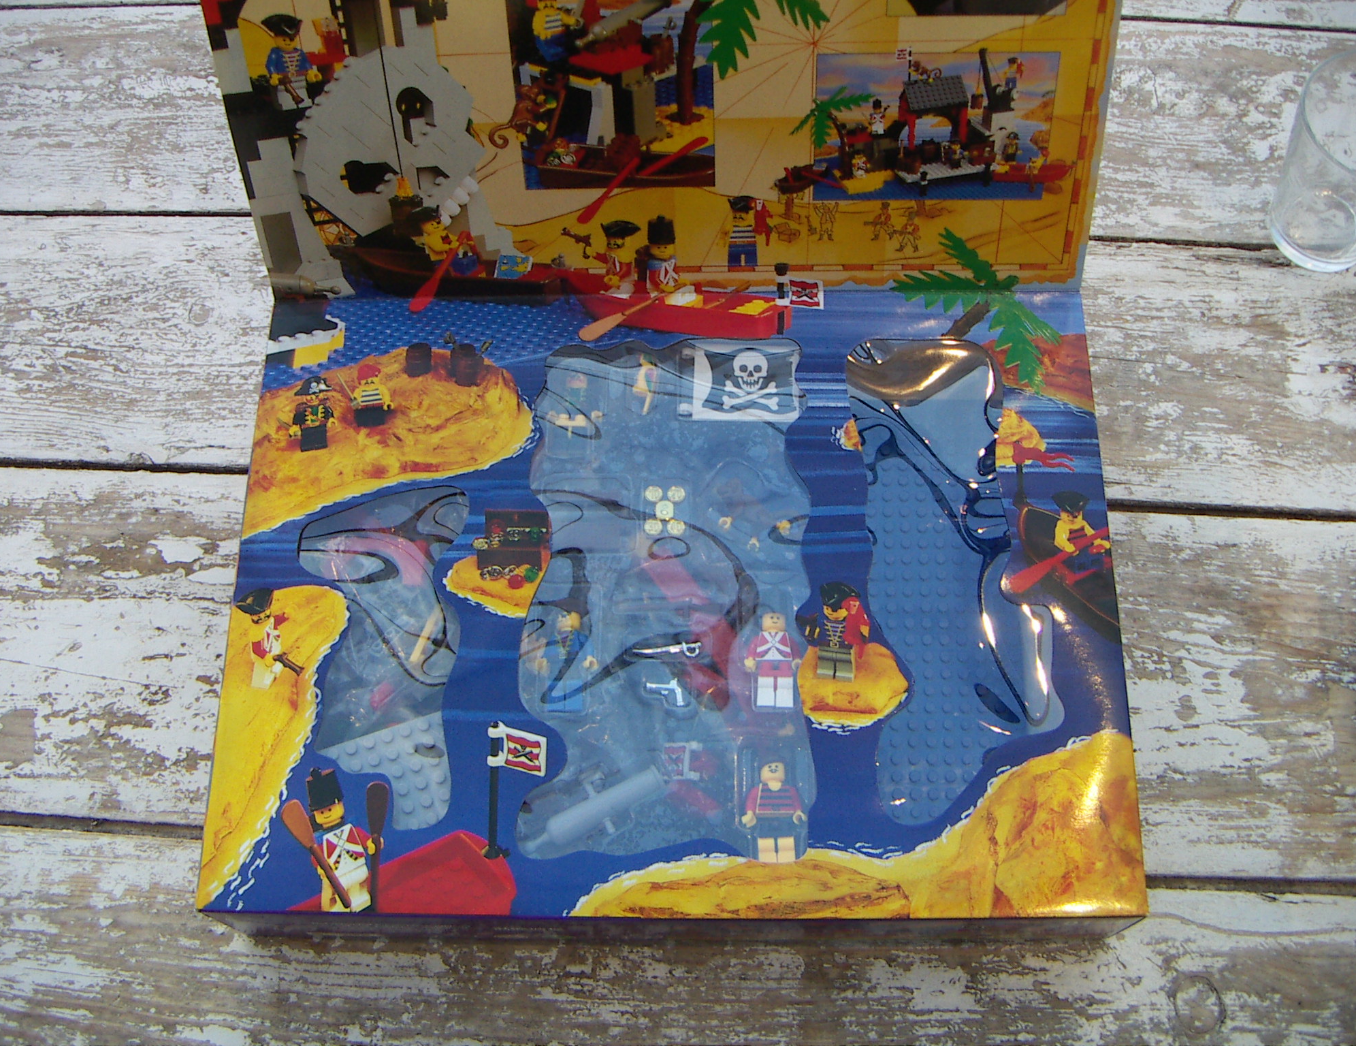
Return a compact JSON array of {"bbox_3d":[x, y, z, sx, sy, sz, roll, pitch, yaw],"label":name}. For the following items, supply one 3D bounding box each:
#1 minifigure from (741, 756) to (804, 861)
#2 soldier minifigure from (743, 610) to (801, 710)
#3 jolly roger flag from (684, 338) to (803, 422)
[{"bbox_3d":[0.041,0.123,0.618,0.025,0.012,0.041,0,69,2],"label":"minifigure"},{"bbox_3d":[0.042,0.060,0.639,0.025,0.012,0.041,0,69,2],"label":"soldier minifigure"},{"bbox_3d":[0.029,-0.066,0.680,0.056,0.006,0.040,0,69,2],"label":"jolly roger flag"}]

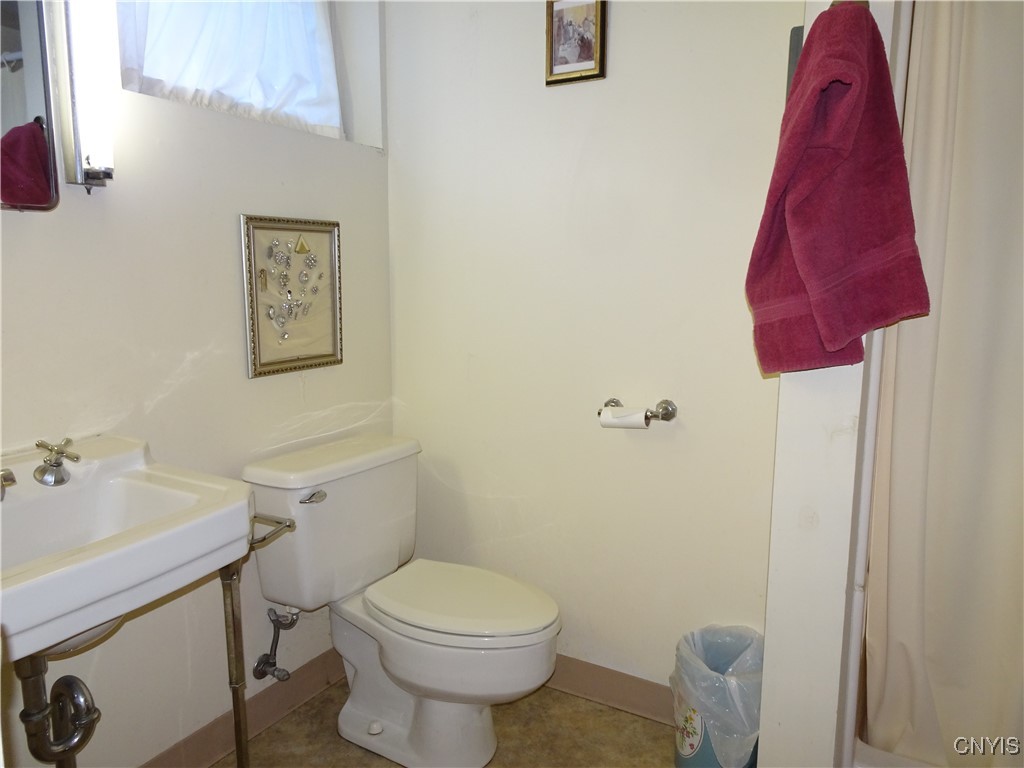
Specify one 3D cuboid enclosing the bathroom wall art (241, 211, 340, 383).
[{"bbox_3d":[-0.534,-0.218,1.761,0.020,0.375,0.293,5,10,30],"label":"bathroom wall art"}]

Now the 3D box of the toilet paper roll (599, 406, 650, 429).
[{"bbox_3d":[0.273,0.082,1.704,0.115,0.047,0.047,5,10,30],"label":"toilet paper roll"}]

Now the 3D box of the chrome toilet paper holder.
[{"bbox_3d":[0.297,0.065,1.718,0.187,0.053,0.076,5,10,30],"label":"chrome toilet paper holder"}]

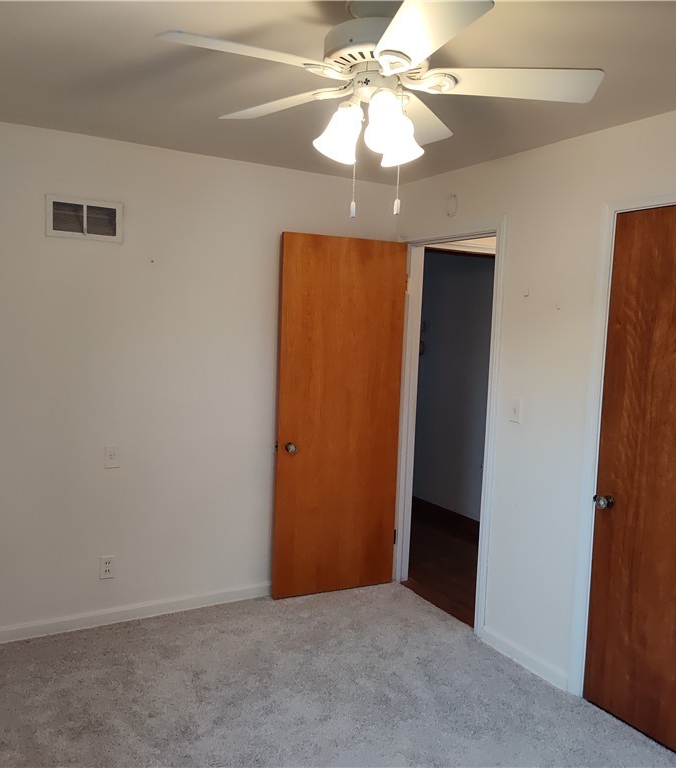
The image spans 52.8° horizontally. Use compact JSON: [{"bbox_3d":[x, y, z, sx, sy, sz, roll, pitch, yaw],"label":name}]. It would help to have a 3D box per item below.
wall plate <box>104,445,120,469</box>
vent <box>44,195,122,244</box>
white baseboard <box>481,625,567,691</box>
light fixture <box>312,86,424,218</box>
[{"bbox_3d":[-1.106,0.357,3.346,0.070,0.116,0.009,-1,6,-30],"label":"wall plate"},{"bbox_3d":[-1.205,-0.783,3.250,0.348,0.196,0.020,-1,6,-30],"label":"vent"},{"bbox_3d":[0.874,1.288,3.211,0.015,0.082,0.540,-1,6,-30],"label":"white baseboard"},{"bbox_3d":[0.109,-0.608,1.801,0.292,0.335,0.276,-1,6,-30],"label":"light fixture"}]

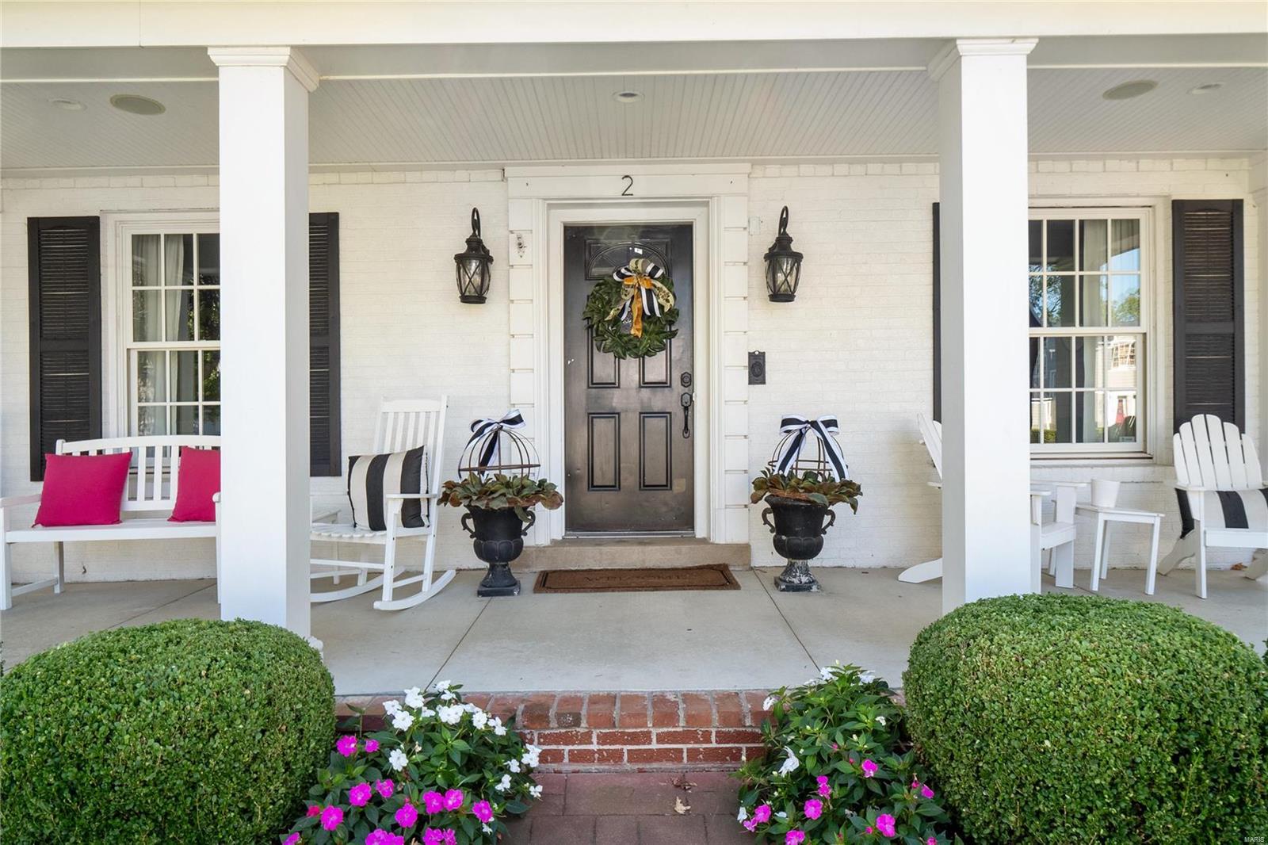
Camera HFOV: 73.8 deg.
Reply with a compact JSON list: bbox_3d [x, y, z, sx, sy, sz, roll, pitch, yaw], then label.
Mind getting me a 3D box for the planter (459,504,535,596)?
[{"bbox_3d":[-0.792,0.735,4.930,0.433,0.500,0.370,0,0,0],"label":"planter"}]

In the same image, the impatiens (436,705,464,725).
[{"bbox_3d":[-0.565,0.900,2.600,0.082,0.064,0.045,0,-18,-6],"label":"impatiens"}]

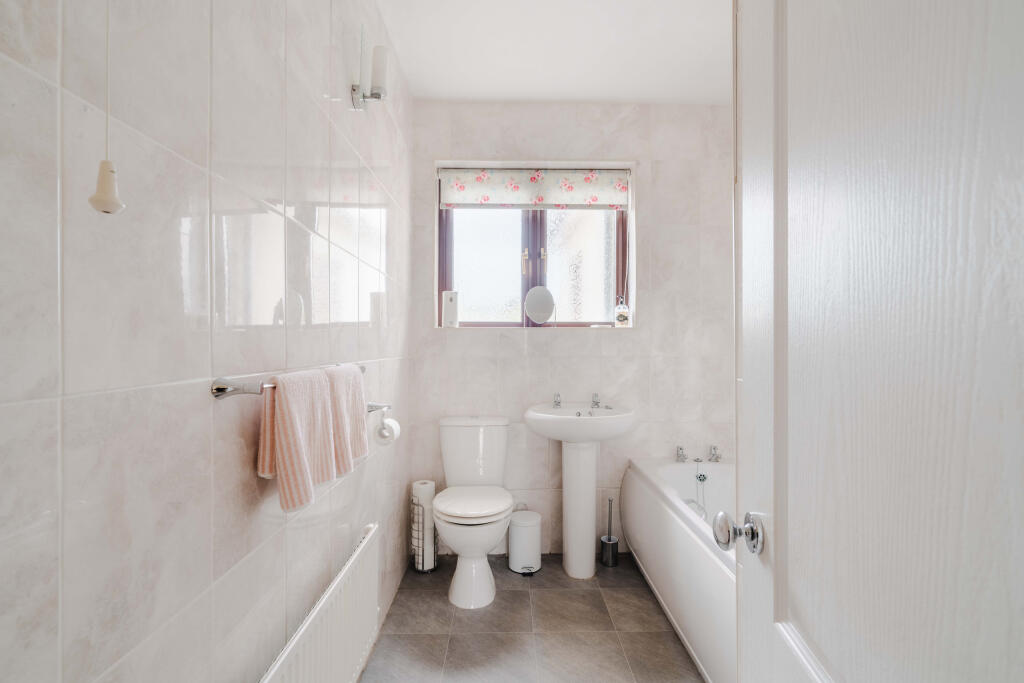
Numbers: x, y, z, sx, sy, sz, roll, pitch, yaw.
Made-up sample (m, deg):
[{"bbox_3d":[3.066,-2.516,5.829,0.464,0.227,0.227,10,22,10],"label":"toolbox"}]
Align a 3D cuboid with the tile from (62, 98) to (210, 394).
[{"bbox_3d":[-0.525,-0.113,0.655,0.010,0.356,0.264,0,0,0],"label":"tile"}]

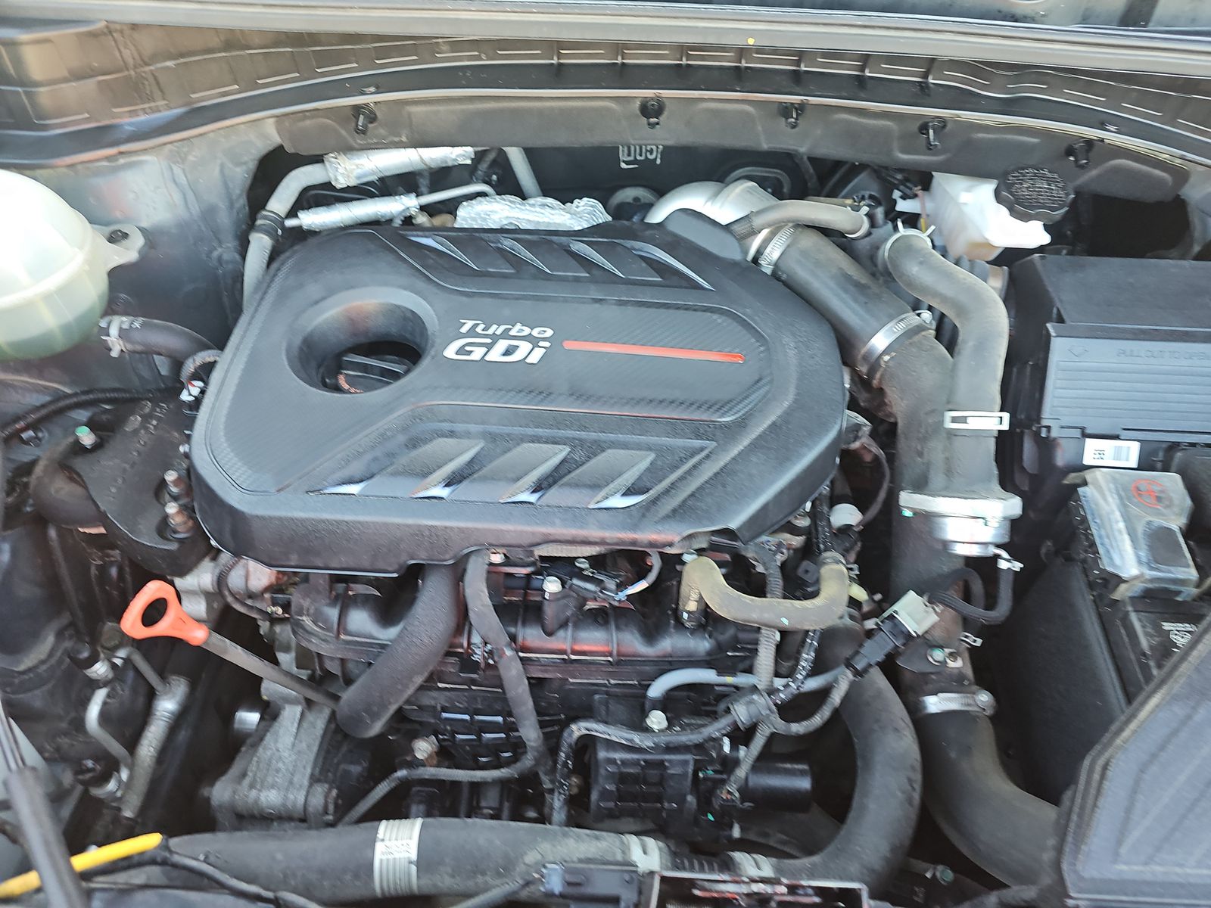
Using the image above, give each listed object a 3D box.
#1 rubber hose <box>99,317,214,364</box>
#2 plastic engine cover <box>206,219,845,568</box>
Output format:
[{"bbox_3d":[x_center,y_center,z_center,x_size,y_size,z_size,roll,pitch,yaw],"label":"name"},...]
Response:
[{"bbox_3d":[-0.396,-0.096,0.700,0.106,0.036,0.036,3,52,0],"label":"rubber hose"},{"bbox_3d":[-0.051,-0.066,0.698,0.502,0.093,0.365,3,52,0],"label":"plastic engine cover"}]

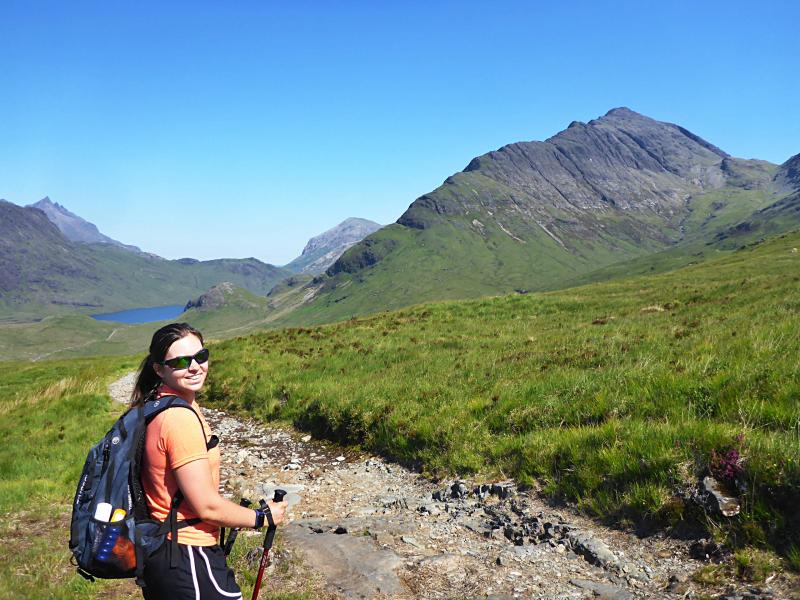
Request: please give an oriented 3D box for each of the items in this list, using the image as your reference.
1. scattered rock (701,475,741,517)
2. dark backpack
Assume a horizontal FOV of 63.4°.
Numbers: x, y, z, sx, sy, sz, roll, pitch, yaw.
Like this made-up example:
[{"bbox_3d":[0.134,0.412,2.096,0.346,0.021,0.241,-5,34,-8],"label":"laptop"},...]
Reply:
[{"bbox_3d":[1.907,1.169,3.850,0.220,0.200,0.200,2,4,26],"label":"scattered rock"},{"bbox_3d":[-0.793,0.564,2.000,0.360,0.530,0.320,5,0,-35],"label":"dark backpack"}]

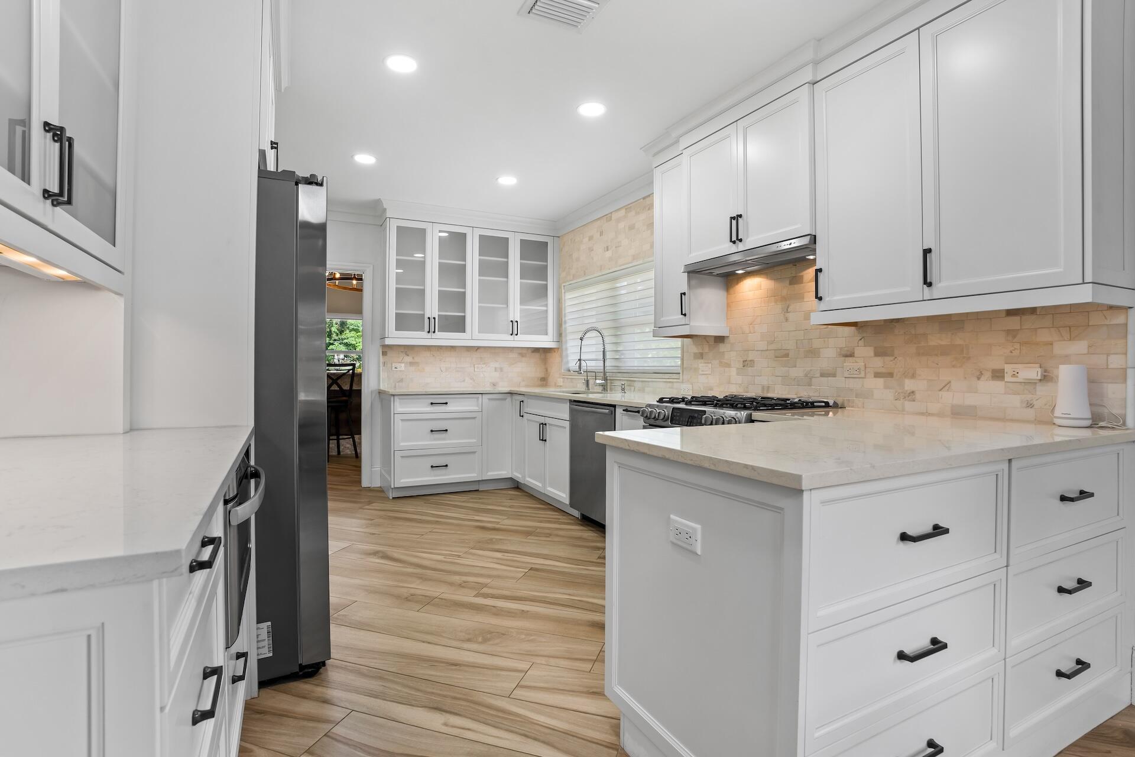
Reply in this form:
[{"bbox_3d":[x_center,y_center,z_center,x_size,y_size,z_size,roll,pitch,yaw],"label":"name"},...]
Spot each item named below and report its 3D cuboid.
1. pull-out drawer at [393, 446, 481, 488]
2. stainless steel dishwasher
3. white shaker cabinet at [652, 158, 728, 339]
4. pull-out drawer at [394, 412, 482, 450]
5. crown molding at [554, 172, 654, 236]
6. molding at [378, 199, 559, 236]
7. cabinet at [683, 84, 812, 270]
[{"bbox_3d":[-1.238,0.781,4.698,0.775,0.317,0.466,0,1,-27],"label":"pull-out drawer"},{"bbox_3d":[0.431,0.585,3.626,0.609,0.835,0.616,0,1,-27],"label":"stainless steel dishwasher"},{"bbox_3d":[0.803,-0.833,3.289,0.330,1.128,0.360,0,1,-27],"label":"white shaker cabinet"},{"bbox_3d":[-1.237,0.462,4.693,0.775,0.316,0.466,0,1,-27],"label":"pull-out drawer"},{"bbox_3d":[0.338,-1.527,4.463,0.076,0.132,1.967,0,1,-27],"label":"crown molding"},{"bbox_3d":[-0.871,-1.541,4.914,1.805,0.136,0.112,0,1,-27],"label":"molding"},{"bbox_3d":[1.067,-1.013,2.746,0.365,0.698,0.862,0,1,-27],"label":"cabinet"}]

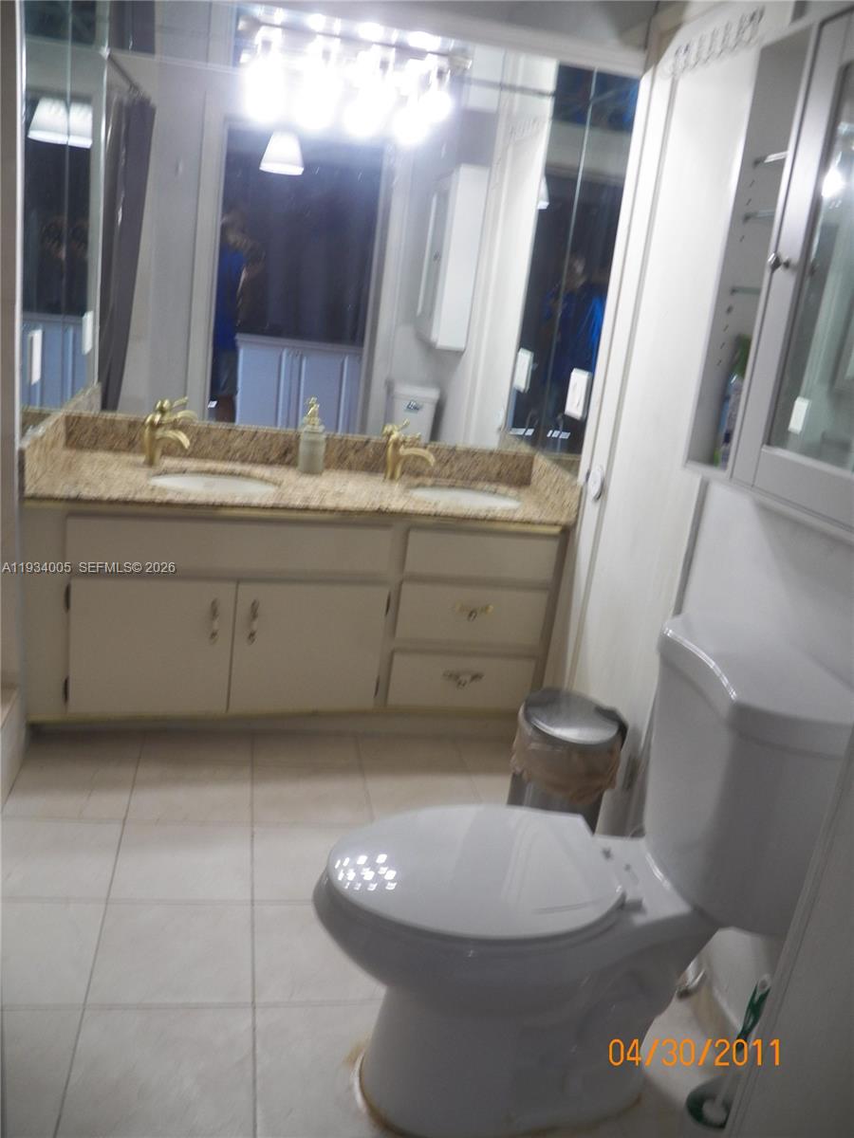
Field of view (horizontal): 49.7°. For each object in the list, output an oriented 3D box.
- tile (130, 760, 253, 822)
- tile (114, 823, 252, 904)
[{"bbox_3d":[-0.606,0.579,2.396,0.303,0.010,0.294,5,17,-12],"label":"tile"},{"bbox_3d":[-0.553,0.672,2.119,0.303,0.010,0.294,5,17,-12],"label":"tile"}]

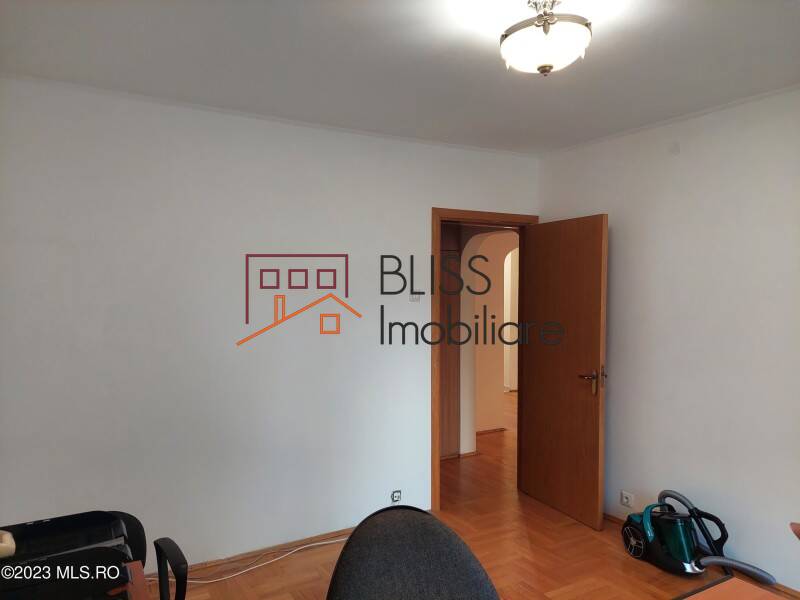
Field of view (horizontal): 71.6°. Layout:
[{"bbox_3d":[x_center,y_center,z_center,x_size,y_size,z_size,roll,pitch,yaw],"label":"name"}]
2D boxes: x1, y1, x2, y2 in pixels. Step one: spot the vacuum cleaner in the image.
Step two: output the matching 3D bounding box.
[{"bbox_3d":[1.598,1.299,3.033,0.340,0.340,0.620,-1,2,-29],"label":"vacuum cleaner"}]

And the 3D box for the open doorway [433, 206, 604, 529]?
[{"bbox_3d":[0.824,0.422,3.747,0.986,2.104,0.871,-1,2,-30],"label":"open doorway"}]

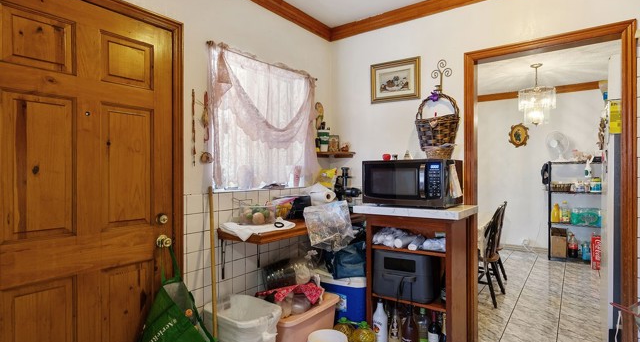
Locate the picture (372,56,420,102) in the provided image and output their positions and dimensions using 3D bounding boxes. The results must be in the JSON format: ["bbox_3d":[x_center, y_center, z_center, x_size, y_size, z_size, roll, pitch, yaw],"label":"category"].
[{"bbox_3d":[0.595,-0.718,2.707,0.425,0.320,0.030,0,0,37],"label":"picture"}]

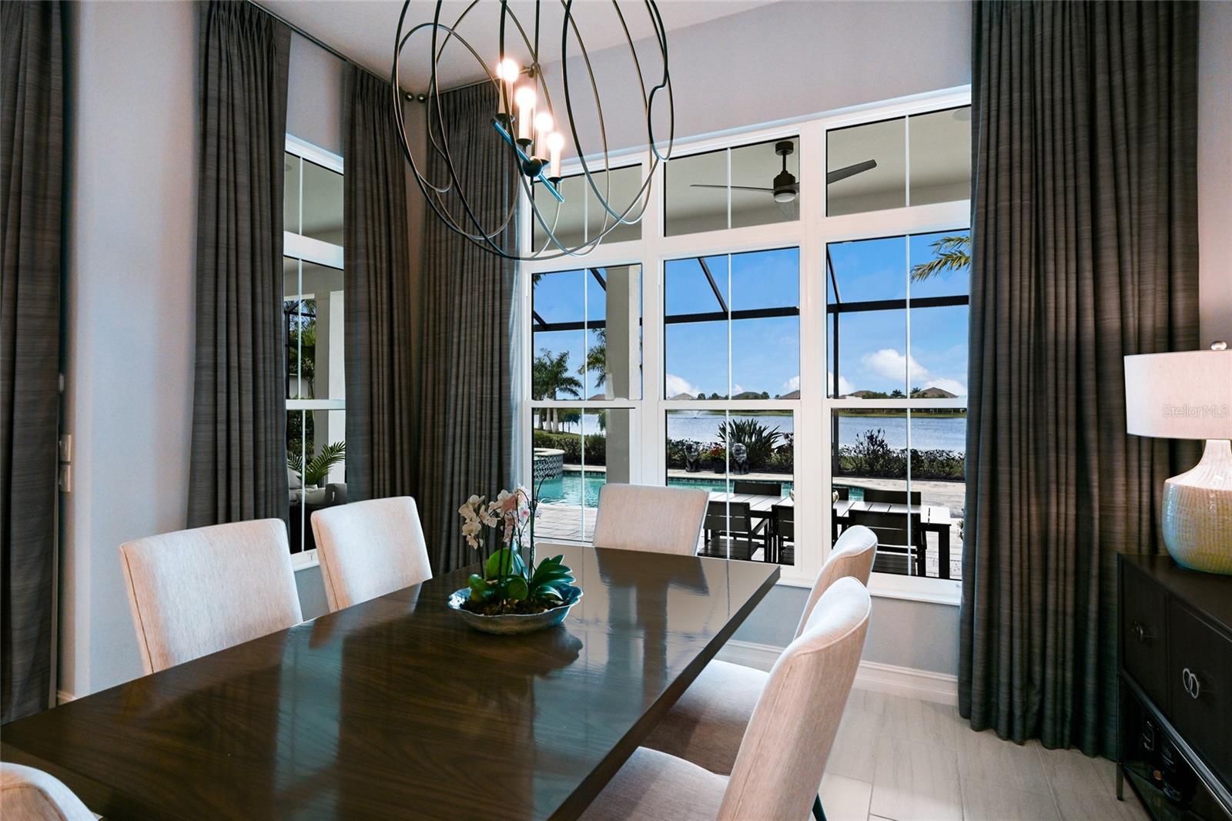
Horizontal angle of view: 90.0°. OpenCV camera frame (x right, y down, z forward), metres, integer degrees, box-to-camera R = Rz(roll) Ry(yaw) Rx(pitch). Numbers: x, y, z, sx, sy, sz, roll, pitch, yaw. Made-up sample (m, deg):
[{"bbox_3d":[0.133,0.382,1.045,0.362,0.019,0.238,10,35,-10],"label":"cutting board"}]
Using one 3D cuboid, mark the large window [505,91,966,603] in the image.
[{"bbox_3d":[0.595,-0.307,3.441,2.722,2.418,0.110,0,0,25],"label":"large window"}]

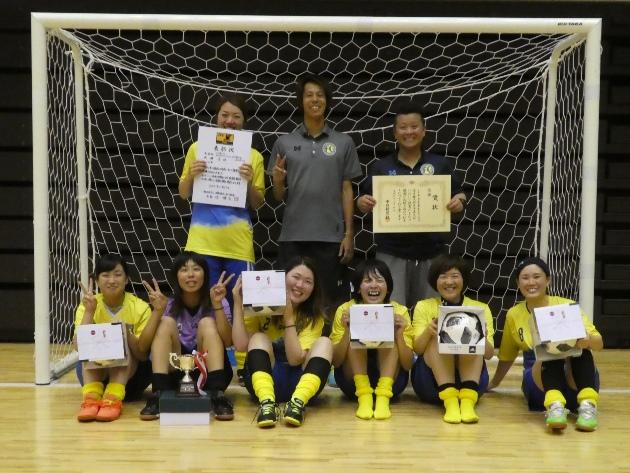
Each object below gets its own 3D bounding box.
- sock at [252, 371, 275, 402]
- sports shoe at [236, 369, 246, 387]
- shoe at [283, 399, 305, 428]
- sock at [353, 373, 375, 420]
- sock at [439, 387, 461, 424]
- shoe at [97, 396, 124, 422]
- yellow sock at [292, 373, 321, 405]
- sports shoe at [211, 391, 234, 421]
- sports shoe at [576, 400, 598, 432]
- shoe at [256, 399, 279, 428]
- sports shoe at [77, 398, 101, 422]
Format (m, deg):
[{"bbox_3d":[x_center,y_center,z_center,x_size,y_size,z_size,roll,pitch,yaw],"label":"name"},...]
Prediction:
[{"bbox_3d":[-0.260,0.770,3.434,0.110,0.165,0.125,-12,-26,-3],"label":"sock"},{"bbox_3d":[-0.393,0.799,3.912,0.100,0.100,0.250,0,3,-7],"label":"sports shoe"},{"bbox_3d":[-0.078,0.826,3.258,0.099,0.110,0.260,11,-3,9],"label":"shoe"},{"bbox_3d":[0.245,0.801,3.418,0.100,0.170,0.240,1,3,2],"label":"sock"},{"bbox_3d":[0.683,0.827,3.367,0.100,0.130,0.235,1,3,12],"label":"sock"},{"bbox_3d":[-0.998,0.818,3.323,0.103,0.107,0.258,0,3,-7],"label":"shoe"},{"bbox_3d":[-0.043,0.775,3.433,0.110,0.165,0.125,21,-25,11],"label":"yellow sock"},{"bbox_3d":[-0.453,0.822,3.355,0.100,0.108,0.260,0,3,-9],"label":"sports shoe"},{"bbox_3d":[1.327,0.849,3.285,0.100,0.105,0.260,2,4,21],"label":"sports shoe"},{"bbox_3d":[-0.222,0.833,3.232,0.099,0.110,0.260,1,-4,0],"label":"shoe"},{"bbox_3d":[-1.100,0.824,3.352,0.098,0.100,0.260,0,3,-8],"label":"sports shoe"}]

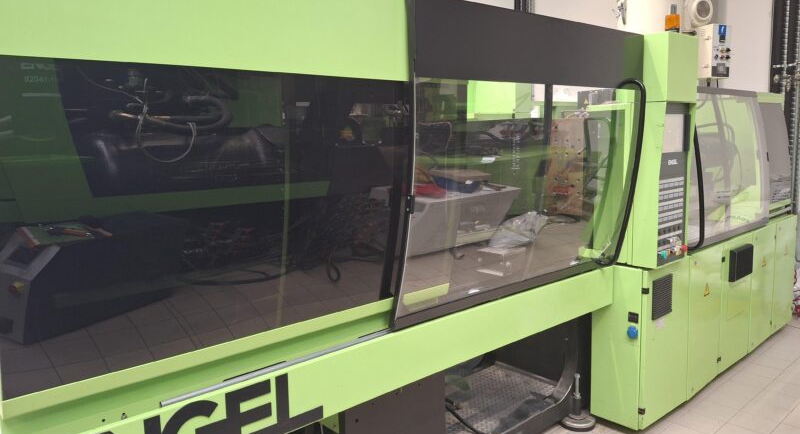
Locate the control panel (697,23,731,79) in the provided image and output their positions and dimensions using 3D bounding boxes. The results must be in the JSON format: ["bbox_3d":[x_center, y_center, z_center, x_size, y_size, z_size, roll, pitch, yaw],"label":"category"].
[{"bbox_3d":[2.225,-1.164,4.100,0.173,0.367,0.135,-5,8,-22],"label":"control panel"}]

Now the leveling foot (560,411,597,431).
[{"bbox_3d":[0.979,1.105,3.169,0.186,0.060,0.186,-2,8,0],"label":"leveling foot"}]

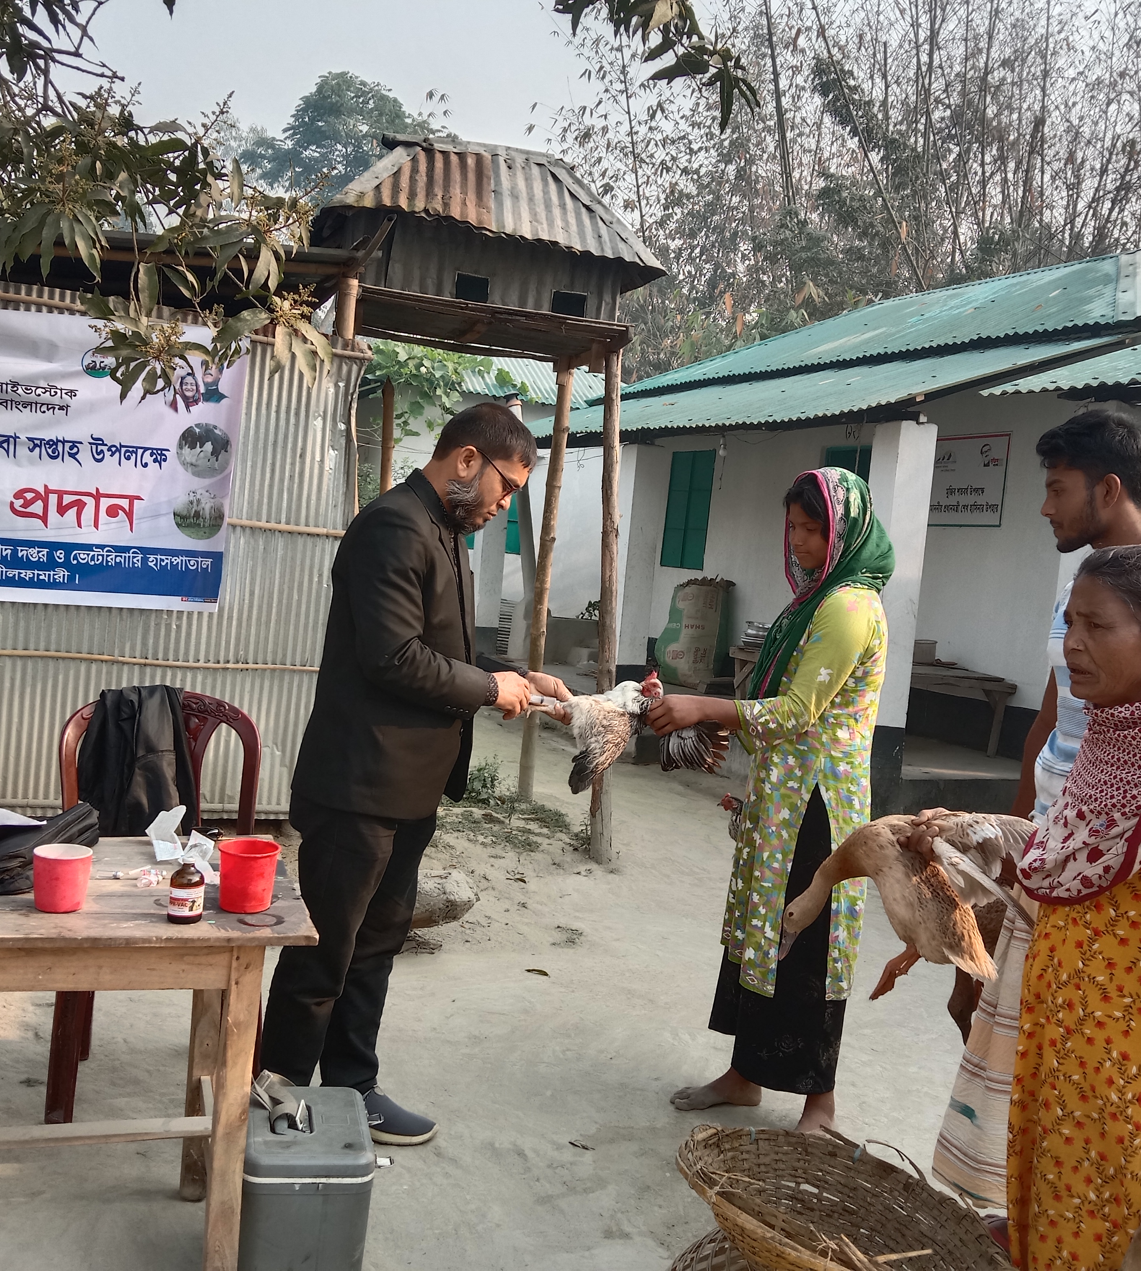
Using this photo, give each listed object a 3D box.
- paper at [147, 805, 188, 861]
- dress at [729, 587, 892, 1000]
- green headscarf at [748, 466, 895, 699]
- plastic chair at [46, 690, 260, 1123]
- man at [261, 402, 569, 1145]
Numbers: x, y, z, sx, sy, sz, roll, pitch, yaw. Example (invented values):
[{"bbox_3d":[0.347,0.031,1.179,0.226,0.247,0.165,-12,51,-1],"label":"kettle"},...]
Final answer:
[{"bbox_3d":[-0.686,0.336,2.163,0.075,0.095,0.050,4,3,-15],"label":"paper"},{"bbox_3d":[0.582,0.324,3.021,0.340,0.965,0.400,4,3,-13],"label":"dress"},{"bbox_3d":[0.615,-0.125,3.007,0.300,0.540,0.270,4,3,-15],"label":"green headscarf"},{"bbox_3d":[-0.938,0.604,2.933,0.465,0.905,0.480,4,3,-17],"label":"plastic chair"},{"bbox_3d":[-0.326,0.309,2.719,0.600,1.620,0.500,5,3,3],"label":"man"}]

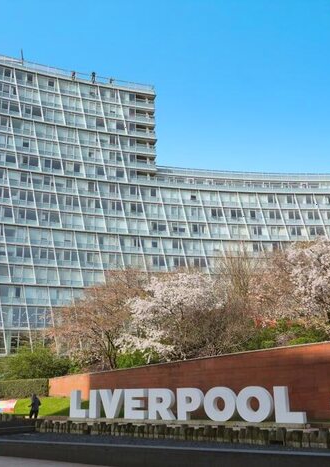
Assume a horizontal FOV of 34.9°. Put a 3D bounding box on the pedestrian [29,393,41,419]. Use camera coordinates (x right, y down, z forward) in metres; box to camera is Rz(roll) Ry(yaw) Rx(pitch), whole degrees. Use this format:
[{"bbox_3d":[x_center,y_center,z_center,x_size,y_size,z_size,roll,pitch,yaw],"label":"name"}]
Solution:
[{"bbox_3d":[-8.046,10.850,32.500,0.500,1.700,0.550,-11,-20,28],"label":"pedestrian"}]

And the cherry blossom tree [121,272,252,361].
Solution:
[{"bbox_3d":[1.392,5.374,34.000,7.800,5.700,6.600,-1,-17,0],"label":"cherry blossom tree"}]

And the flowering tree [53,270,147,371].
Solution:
[{"bbox_3d":[-4.483,5.908,36.500,6.100,6.800,5.800,-1,-17,0],"label":"flowering tree"}]

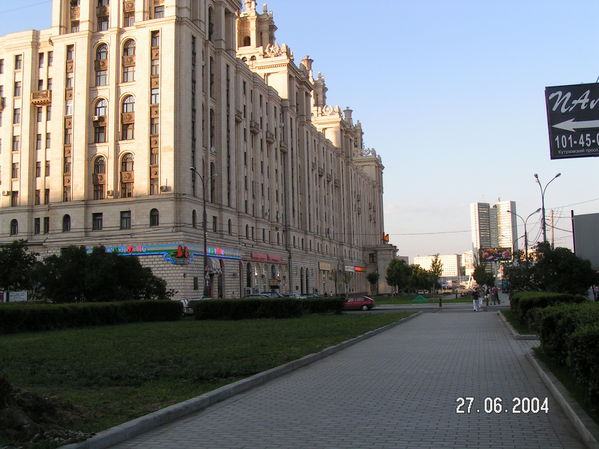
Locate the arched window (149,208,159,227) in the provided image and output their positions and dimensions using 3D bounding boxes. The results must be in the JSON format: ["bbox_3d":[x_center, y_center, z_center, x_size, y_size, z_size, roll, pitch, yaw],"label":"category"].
[{"bbox_3d":[-17.506,-0.833,79.669,1.264,2.192,0.300,-3,-6,18],"label":"arched window"}]

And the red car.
[{"bbox_3d":[4.350,6.598,55.806,4.000,1.400,1.650,-3,-6,12],"label":"red car"}]

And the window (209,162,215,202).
[{"bbox_3d":[-11.496,-5.455,85.228,0.400,5.364,1.600,-3,-6,16],"label":"window"}]

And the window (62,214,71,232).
[{"bbox_3d":[-27.738,-0.115,78.743,1.079,2.140,0.400,-3,-6,16],"label":"window"}]

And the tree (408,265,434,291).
[{"bbox_3d":[38.105,17.030,205.454,8.000,9.050,7.500,-3,-6,16],"label":"tree"}]

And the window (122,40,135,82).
[{"bbox_3d":[-20.274,-19.428,78.417,1.700,5.316,0.400,-3,-6,16],"label":"window"}]

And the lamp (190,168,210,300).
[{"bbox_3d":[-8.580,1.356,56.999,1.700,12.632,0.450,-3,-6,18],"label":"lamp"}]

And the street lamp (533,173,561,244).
[{"bbox_3d":[22.690,1.194,60.609,2.600,12.137,1.600,-3,-6,16],"label":"street lamp"}]

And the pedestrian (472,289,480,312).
[{"bbox_3d":[12.673,5.412,47.083,0.550,1.650,0.350,-3,-6,16],"label":"pedestrian"}]

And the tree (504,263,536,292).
[{"bbox_3d":[19.467,5.270,57.938,3.100,3.826,3.100,-3,-6,18],"label":"tree"}]

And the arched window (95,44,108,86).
[{"bbox_3d":[-23.793,-19.193,79.411,1.813,5.309,0.400,-3,-6,16],"label":"arched window"}]

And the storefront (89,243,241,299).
[{"bbox_3d":[-17.281,7.195,87.653,13.237,7.553,17.001,-3,-6,18],"label":"storefront"}]

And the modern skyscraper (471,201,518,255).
[{"bbox_3d":[236.797,24.492,805.331,56.000,106.267,45.000,-3,-6,16],"label":"modern skyscraper"}]

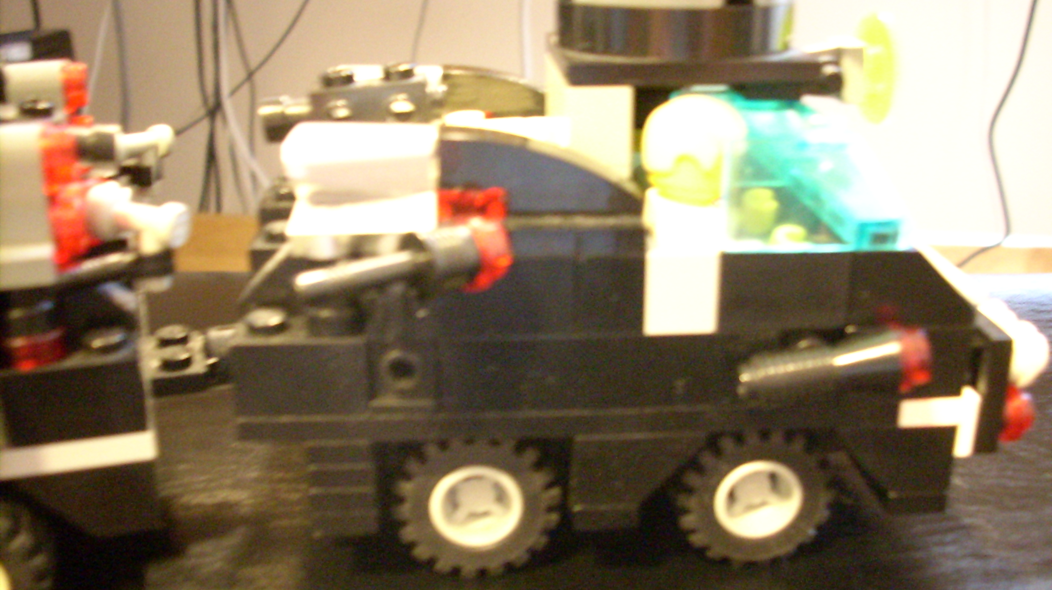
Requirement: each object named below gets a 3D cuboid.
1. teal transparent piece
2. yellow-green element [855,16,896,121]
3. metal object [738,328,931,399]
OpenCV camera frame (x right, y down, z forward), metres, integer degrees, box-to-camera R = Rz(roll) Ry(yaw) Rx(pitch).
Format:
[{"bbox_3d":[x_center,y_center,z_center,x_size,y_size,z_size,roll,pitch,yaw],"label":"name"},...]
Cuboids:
[{"bbox_3d":[0.033,-0.016,0.143,0.023,0.014,0.032,-1,17,-1],"label":"teal transparent piece"},{"bbox_3d":[0.049,-0.032,0.159,0.004,0.016,0.016,-1,17,-1],"label":"yellow-green element"},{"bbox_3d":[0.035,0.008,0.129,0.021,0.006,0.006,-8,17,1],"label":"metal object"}]

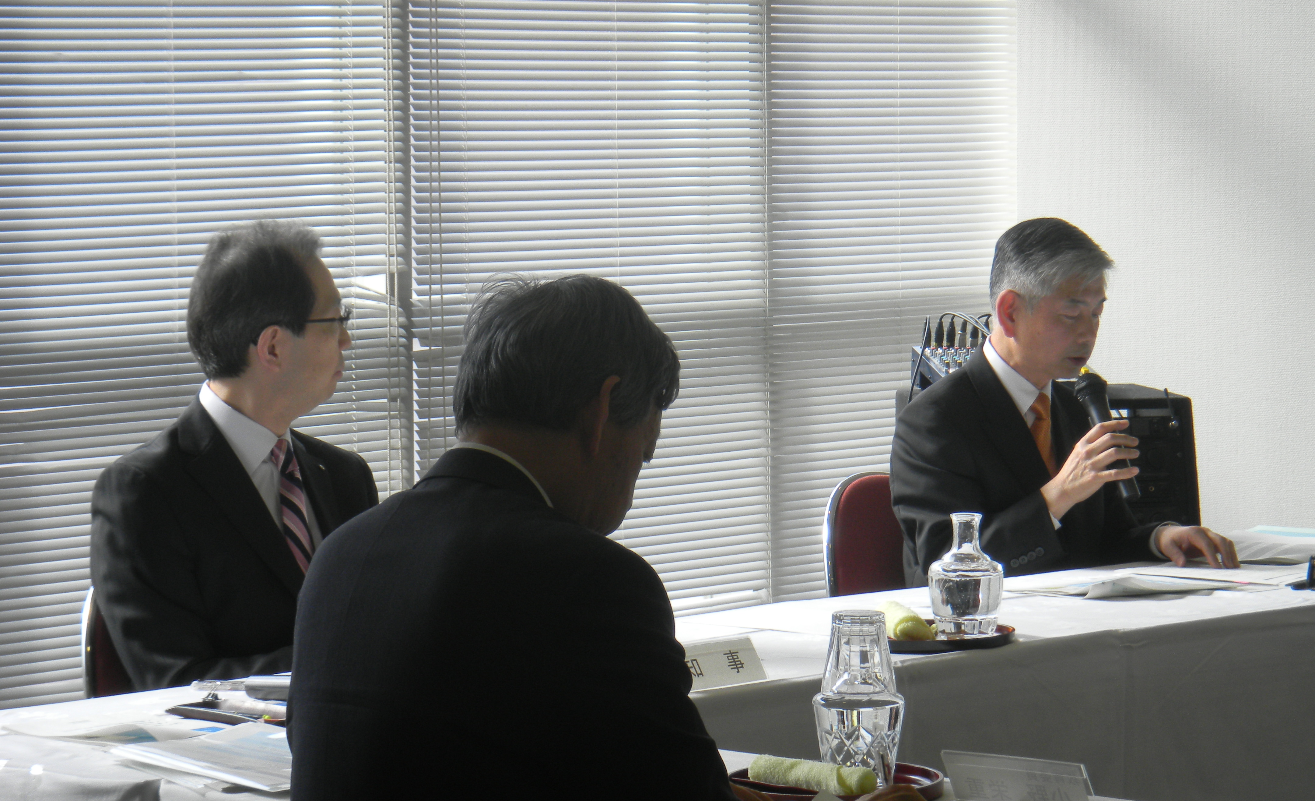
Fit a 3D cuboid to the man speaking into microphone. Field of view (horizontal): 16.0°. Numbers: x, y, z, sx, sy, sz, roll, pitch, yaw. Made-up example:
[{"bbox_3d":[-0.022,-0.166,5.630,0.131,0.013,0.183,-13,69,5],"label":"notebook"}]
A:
[{"bbox_3d":[0.663,0.328,7.261,0.720,1.244,0.560,3,5,41],"label":"man speaking into microphone"}]

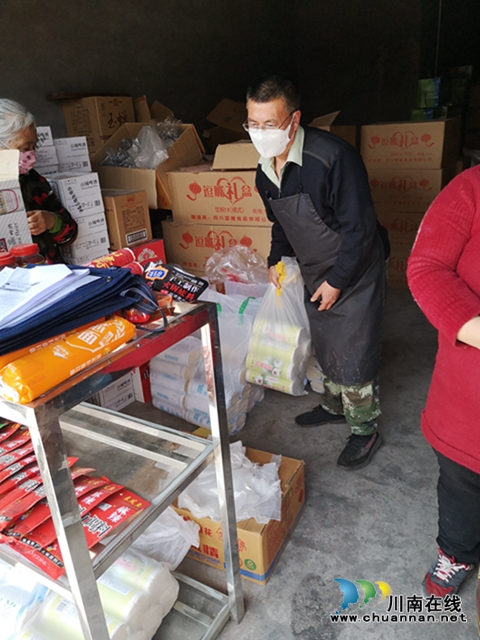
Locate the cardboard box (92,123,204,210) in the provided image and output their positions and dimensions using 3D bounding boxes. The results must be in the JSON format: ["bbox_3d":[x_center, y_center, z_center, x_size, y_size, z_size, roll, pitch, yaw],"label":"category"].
[{"bbox_3d":[-0.721,-1.163,3.696,0.545,0.299,0.669,10,45,14],"label":"cardboard box"}]

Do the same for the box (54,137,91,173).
[{"bbox_3d":[-0.970,-0.870,2.639,0.260,0.175,0.205,10,25,32],"label":"box"}]

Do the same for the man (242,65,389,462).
[{"bbox_3d":[0.346,-0.154,2.018,0.580,1.550,0.500,-22,27,-37],"label":"man"}]

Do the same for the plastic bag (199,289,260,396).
[{"bbox_3d":[-0.051,0.139,2.471,0.300,0.610,0.280,7,24,27],"label":"plastic bag"}]

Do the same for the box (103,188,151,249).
[{"bbox_3d":[-0.630,-0.522,2.548,0.250,0.250,0.225,10,25,32],"label":"box"}]

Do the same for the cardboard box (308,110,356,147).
[{"bbox_3d":[0.637,-1.419,4.010,0.450,0.370,0.420,11,26,34],"label":"cardboard box"}]

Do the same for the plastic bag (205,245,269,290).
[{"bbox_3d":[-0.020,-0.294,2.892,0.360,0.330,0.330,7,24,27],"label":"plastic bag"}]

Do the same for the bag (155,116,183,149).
[{"bbox_3d":[-0.496,-1.301,3.464,0.200,0.220,0.200,7,24,27],"label":"bag"}]

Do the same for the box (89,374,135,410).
[{"bbox_3d":[-0.754,0.381,2.745,0.260,0.175,0.205,11,26,35],"label":"box"}]

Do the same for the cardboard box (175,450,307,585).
[{"bbox_3d":[0.015,0.671,1.810,0.332,0.213,0.384,7,24,27],"label":"cardboard box"}]

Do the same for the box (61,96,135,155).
[{"bbox_3d":[-0.986,-1.375,3.545,0.392,0.350,0.309,13,27,36],"label":"box"}]

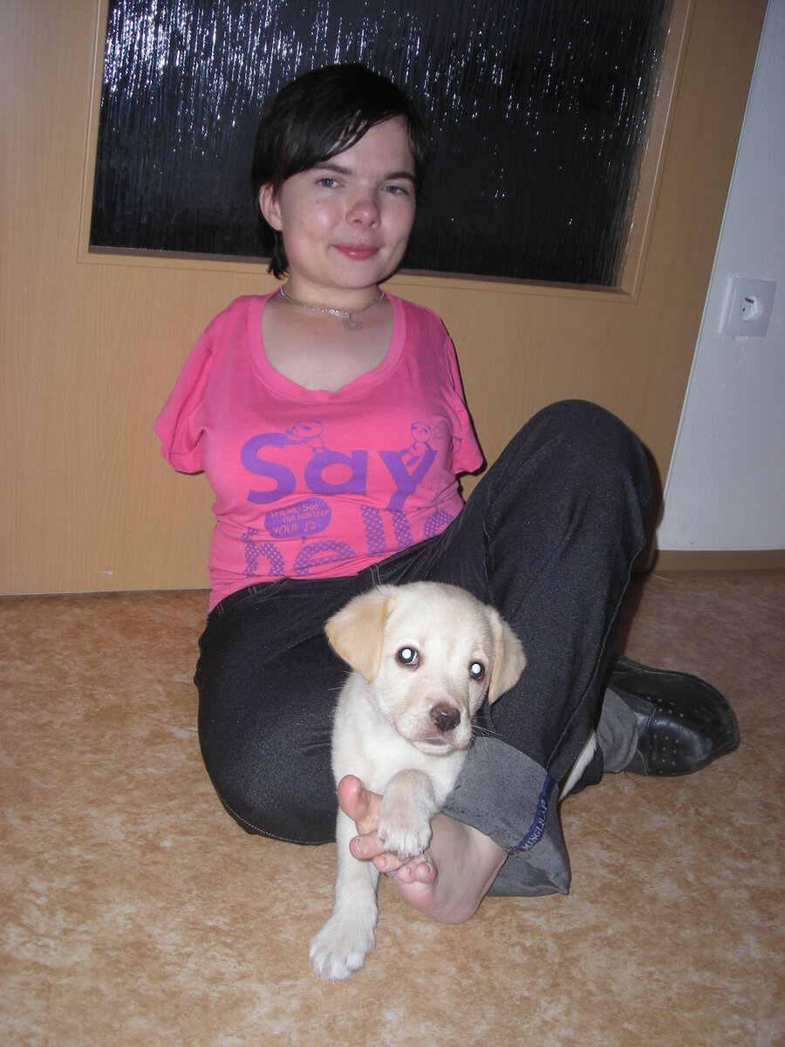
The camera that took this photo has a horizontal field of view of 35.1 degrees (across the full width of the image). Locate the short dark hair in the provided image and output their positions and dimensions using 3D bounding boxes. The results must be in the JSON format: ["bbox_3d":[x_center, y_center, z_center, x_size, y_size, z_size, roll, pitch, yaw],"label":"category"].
[{"bbox_3d":[-0.053,-0.350,1.255,0.178,0.220,0.215,2,20,-17],"label":"short dark hair"}]

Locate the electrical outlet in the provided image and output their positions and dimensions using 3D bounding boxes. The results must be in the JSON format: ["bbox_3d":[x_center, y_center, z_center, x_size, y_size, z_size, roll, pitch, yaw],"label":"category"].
[{"bbox_3d":[0.521,-0.314,1.806,0.082,0.082,0.014,-1,21,-24],"label":"electrical outlet"}]

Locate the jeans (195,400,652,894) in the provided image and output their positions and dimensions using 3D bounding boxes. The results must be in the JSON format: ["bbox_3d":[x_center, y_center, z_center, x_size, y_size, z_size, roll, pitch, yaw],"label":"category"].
[{"bbox_3d":[0.046,0.054,1.249,0.440,0.395,0.540,-1,21,-24],"label":"jeans"}]

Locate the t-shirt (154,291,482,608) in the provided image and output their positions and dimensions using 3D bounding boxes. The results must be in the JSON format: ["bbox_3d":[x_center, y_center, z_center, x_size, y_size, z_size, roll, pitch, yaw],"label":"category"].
[{"bbox_3d":[-0.074,-0.080,1.295,0.360,0.345,0.240,1,11,-21],"label":"t-shirt"}]

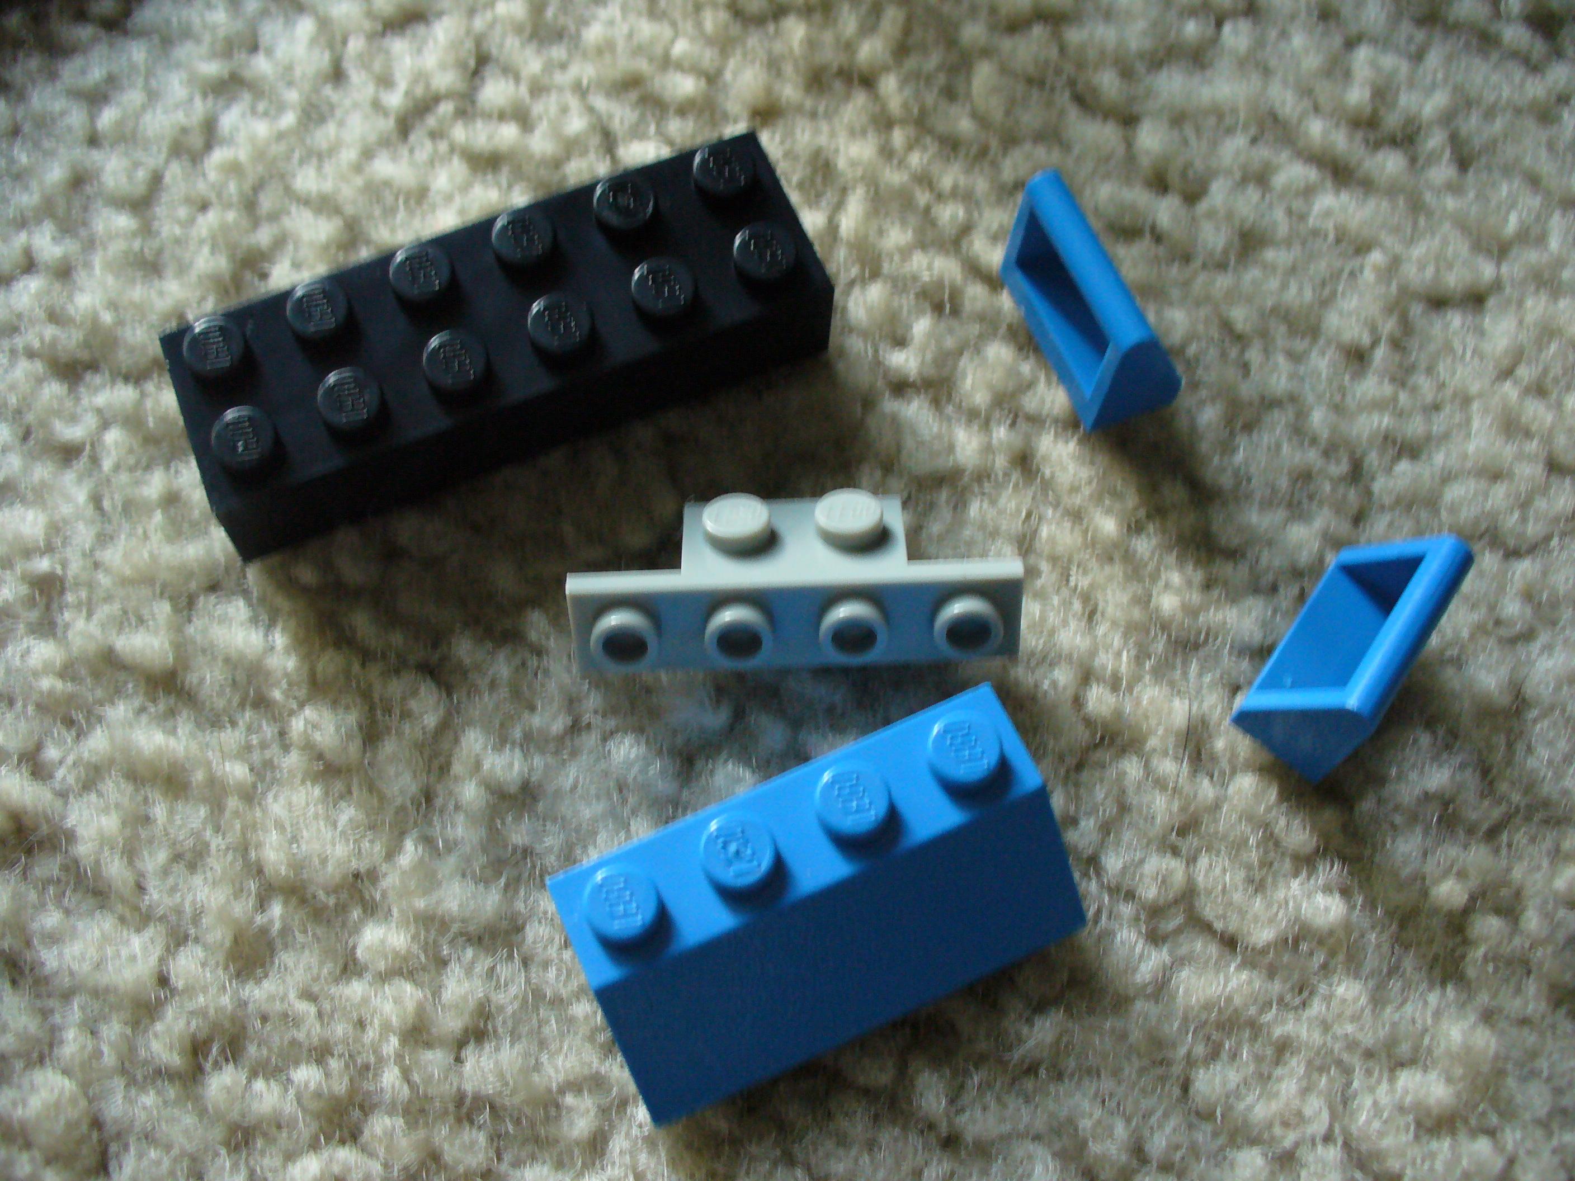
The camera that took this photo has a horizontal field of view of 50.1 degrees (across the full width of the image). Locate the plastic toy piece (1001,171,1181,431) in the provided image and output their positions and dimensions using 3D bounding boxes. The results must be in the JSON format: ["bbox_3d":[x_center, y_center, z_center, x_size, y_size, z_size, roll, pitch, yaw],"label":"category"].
[{"bbox_3d":[0.023,-0.022,0.125,0.008,0.011,0.016,-22,67,-3],"label":"plastic toy piece"}]

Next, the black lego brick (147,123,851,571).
[{"bbox_3d":[-0.022,-0.019,0.129,0.048,0.011,0.016,-21,69,-8],"label":"black lego brick"}]

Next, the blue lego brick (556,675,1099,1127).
[{"bbox_3d":[0.002,0.020,0.111,0.032,0.011,0.016,-23,67,-8],"label":"blue lego brick"}]

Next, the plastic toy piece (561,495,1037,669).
[{"bbox_3d":[0.001,-0.001,0.122,0.032,0.009,0.011,-2,43,1],"label":"plastic toy piece"}]

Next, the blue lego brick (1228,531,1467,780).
[{"bbox_3d":[0.039,0.004,0.116,0.008,0.011,0.016,39,65,0],"label":"blue lego brick"}]

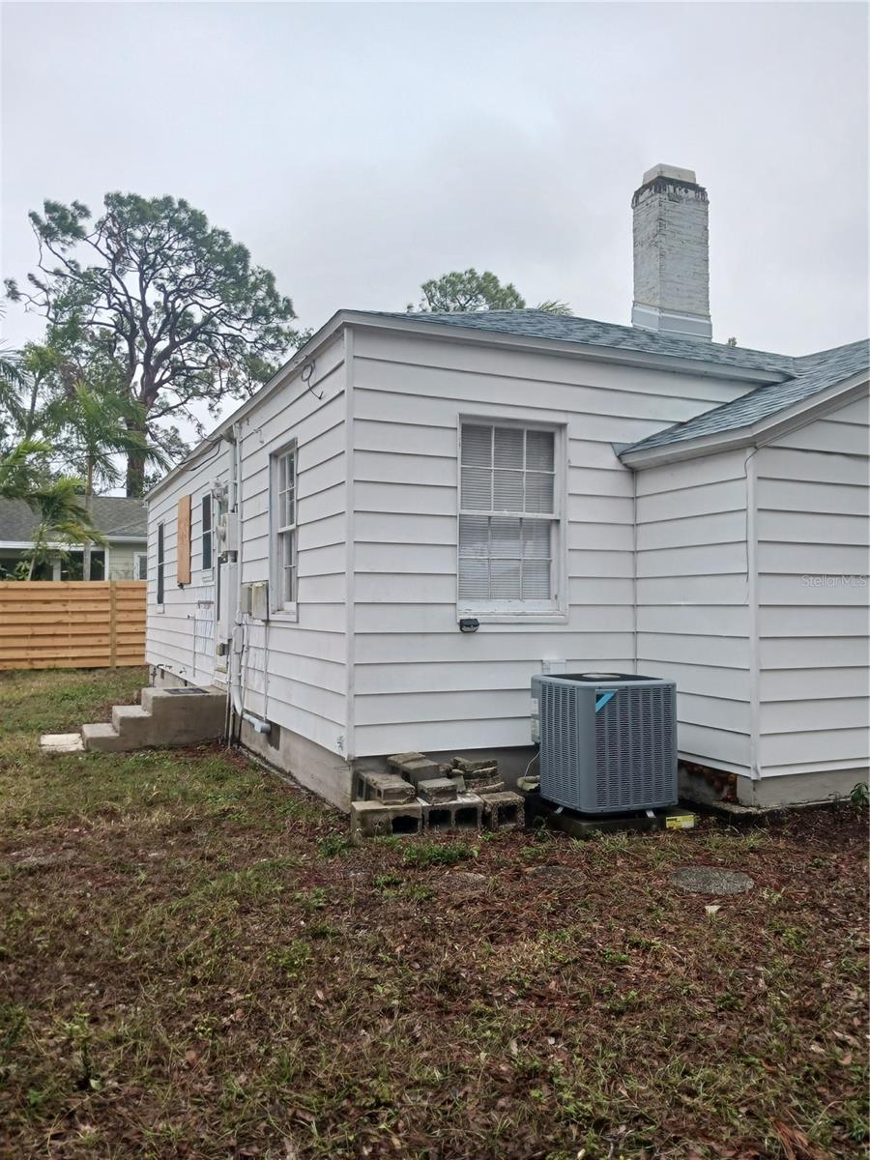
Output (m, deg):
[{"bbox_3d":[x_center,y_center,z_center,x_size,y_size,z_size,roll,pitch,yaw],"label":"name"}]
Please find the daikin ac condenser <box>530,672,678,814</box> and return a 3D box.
[{"bbox_3d":[1.083,1.025,5.835,0.660,0.765,0.670,1,-2,-25],"label":"daikin ac condenser"}]

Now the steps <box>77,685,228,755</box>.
[{"bbox_3d":[-3.025,1.463,9.701,1.382,0.516,1.040,1,-2,-24],"label":"steps"}]

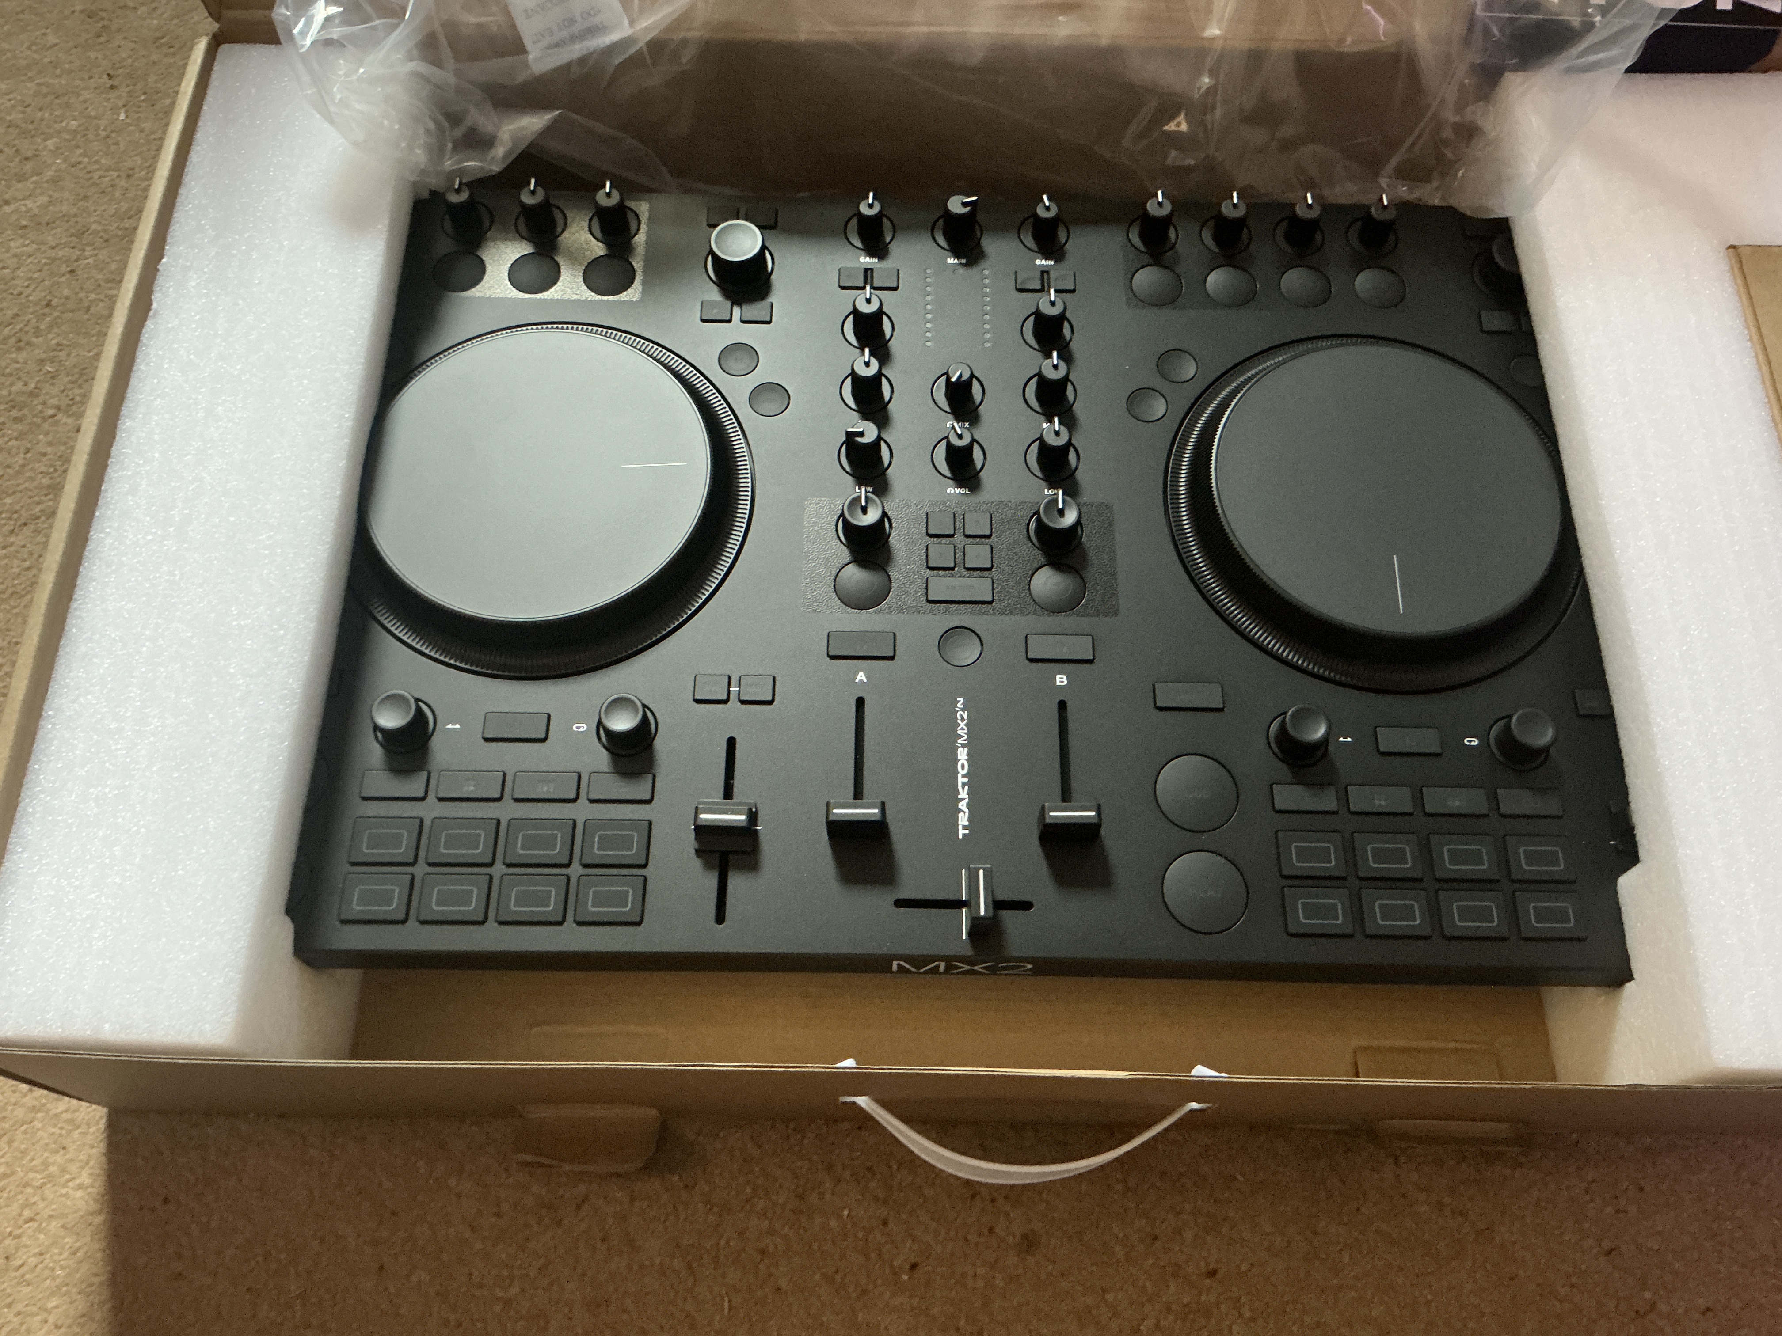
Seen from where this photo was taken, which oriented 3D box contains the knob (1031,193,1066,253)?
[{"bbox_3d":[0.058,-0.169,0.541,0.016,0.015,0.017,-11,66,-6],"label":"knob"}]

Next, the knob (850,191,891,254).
[{"bbox_3d":[-0.008,-0.174,0.555,0.011,0.016,0.012,2,66,0],"label":"knob"}]

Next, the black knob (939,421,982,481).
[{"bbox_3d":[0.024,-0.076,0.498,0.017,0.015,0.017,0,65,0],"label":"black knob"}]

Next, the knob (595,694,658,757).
[{"bbox_3d":[-0.087,0.017,0.472,0.016,0.013,0.016,1,67,0],"label":"knob"}]

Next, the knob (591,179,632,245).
[{"bbox_3d":[-0.107,-0.176,0.553,0.011,0.016,0.013,1,67,0],"label":"knob"}]

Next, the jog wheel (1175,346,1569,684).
[{"bbox_3d":[0.168,-0.060,0.492,0.141,0.015,0.141,1,65,0],"label":"jog wheel"}]

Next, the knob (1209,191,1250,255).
[{"bbox_3d":[0.131,-0.172,0.554,0.011,0.016,0.013,1,67,0],"label":"knob"}]

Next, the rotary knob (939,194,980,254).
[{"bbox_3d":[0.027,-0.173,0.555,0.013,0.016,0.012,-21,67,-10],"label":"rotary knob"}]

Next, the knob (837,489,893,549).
[{"bbox_3d":[-0.009,-0.051,0.486,0.019,0.015,0.019,1,65,0],"label":"knob"}]

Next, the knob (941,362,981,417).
[{"bbox_3d":[0.025,-0.106,0.533,0.010,0.014,0.011,31,69,12],"label":"knob"}]

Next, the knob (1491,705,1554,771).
[{"bbox_3d":[0.209,0.022,0.474,0.016,0.012,0.016,1,67,0],"label":"knob"}]

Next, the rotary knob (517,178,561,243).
[{"bbox_3d":[-0.136,-0.177,0.555,0.011,0.016,0.012,-5,66,-3],"label":"rotary knob"}]

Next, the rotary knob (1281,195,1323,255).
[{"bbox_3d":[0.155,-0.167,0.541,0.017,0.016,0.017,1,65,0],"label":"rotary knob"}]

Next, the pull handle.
[{"bbox_3d":[0.043,0.151,0.460,0.115,0.020,0.025,1,67,0],"label":"pull handle"}]

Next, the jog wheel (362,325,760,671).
[{"bbox_3d":[-0.122,-0.066,0.505,0.144,0.015,0.144,0,66,-1],"label":"jog wheel"}]

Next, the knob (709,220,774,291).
[{"bbox_3d":[-0.058,-0.158,0.547,0.021,0.014,0.021,1,67,0],"label":"knob"}]

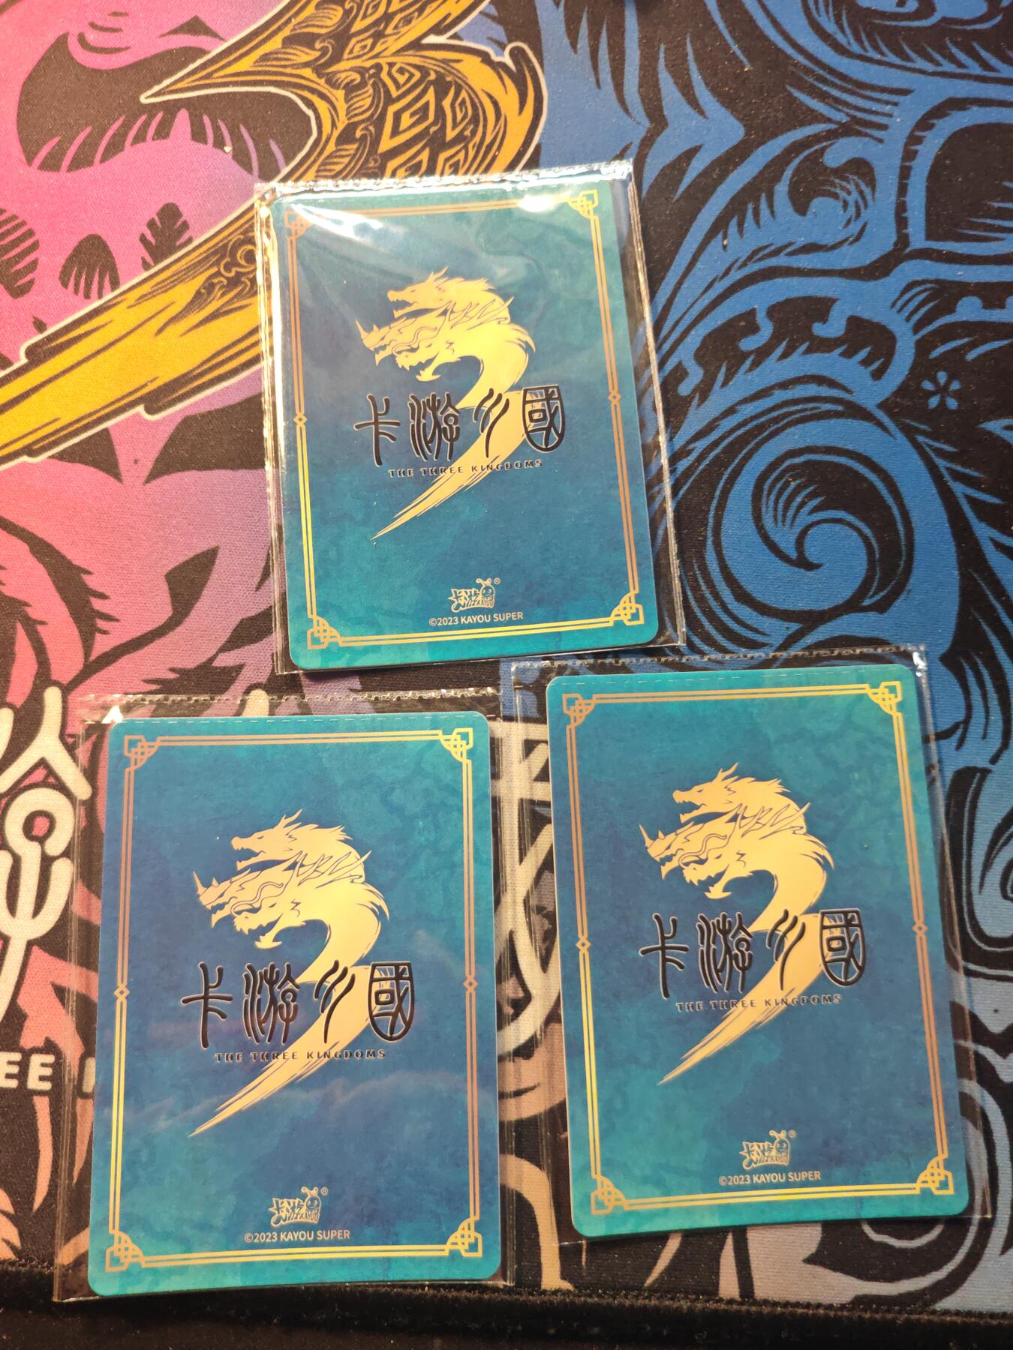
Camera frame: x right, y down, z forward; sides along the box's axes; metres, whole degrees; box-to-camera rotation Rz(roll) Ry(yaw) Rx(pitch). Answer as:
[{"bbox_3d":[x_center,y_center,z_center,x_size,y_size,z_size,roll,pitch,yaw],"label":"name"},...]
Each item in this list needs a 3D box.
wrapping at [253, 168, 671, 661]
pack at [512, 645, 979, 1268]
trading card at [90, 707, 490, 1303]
[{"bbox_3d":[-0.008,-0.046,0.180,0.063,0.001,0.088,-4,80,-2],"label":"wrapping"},{"bbox_3d":[0.039,0.042,0.166,0.070,0.002,0.092,-2,80,-2],"label":"pack"},{"bbox_3d":[-0.035,0.049,0.163,0.070,0.002,0.092,-1,80,-2],"label":"trading card"}]

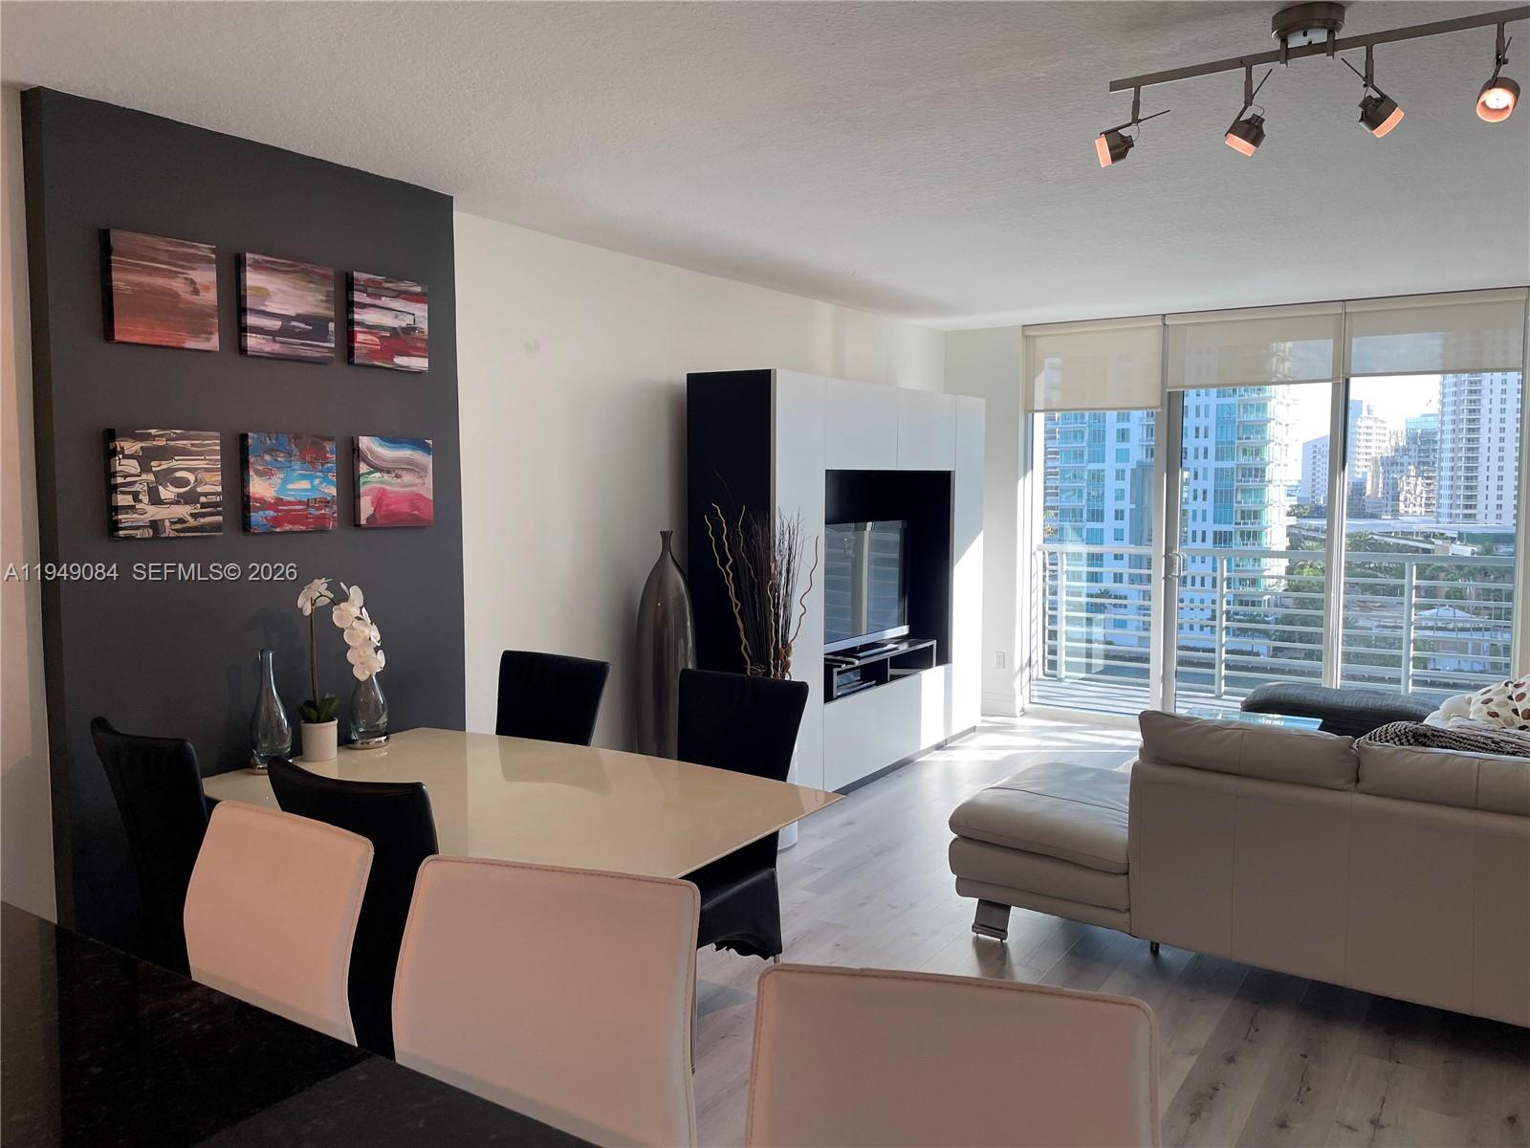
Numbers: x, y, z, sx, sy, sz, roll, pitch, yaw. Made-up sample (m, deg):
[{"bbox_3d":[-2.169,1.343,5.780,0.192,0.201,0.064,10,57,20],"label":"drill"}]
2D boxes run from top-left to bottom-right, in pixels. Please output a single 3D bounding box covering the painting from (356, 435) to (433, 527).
[{"bbox_3d":[-1.277,-0.314,3.959,0.036,0.305,0.305,3,6,33],"label":"painting"}]

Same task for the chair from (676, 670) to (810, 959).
[{"bbox_3d":[-0.215,0.829,3.392,0.465,0.977,0.600,3,5,33],"label":"chair"}]

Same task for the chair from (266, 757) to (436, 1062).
[{"bbox_3d":[-0.729,0.896,2.581,0.470,0.990,0.600,3,6,33],"label":"chair"}]

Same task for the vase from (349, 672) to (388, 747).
[{"bbox_3d":[-1.279,0.382,3.705,0.135,0.340,0.135,3,5,33],"label":"vase"}]

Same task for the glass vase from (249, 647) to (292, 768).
[{"bbox_3d":[-1.470,0.398,3.411,0.125,0.348,0.125,3,6,33],"label":"glass vase"}]

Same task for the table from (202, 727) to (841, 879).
[{"bbox_3d":[-0.708,0.967,3.179,1.640,0.750,1.040,3,6,33],"label":"table"}]

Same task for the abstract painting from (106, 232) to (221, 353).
[{"bbox_3d":[-1.694,-0.788,3.235,0.040,0.300,0.303,3,5,33],"label":"abstract painting"}]

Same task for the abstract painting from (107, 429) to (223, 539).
[{"bbox_3d":[-1.700,-0.256,3.268,0.040,0.300,0.303,3,5,33],"label":"abstract painting"}]

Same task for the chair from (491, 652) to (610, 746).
[{"bbox_3d":[-0.878,0.794,3.829,0.465,0.977,0.600,3,5,33],"label":"chair"}]

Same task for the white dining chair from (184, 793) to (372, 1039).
[{"bbox_3d":[-0.918,0.943,1.831,0.440,1.000,0.490,3,5,31],"label":"white dining chair"}]

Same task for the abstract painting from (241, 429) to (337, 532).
[{"bbox_3d":[-1.495,-0.285,3.628,0.036,0.305,0.305,3,6,33],"label":"abstract painting"}]

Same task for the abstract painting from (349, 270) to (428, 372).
[{"bbox_3d":[-1.271,-0.839,3.881,0.040,0.300,0.303,3,5,33],"label":"abstract painting"}]

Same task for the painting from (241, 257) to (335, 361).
[{"bbox_3d":[-1.489,-0.822,3.595,0.036,0.305,0.305,3,6,33],"label":"painting"}]

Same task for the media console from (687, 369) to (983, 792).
[{"bbox_3d":[0.520,0.012,6.502,0.510,2.098,2.461,3,6,33],"label":"media console"}]

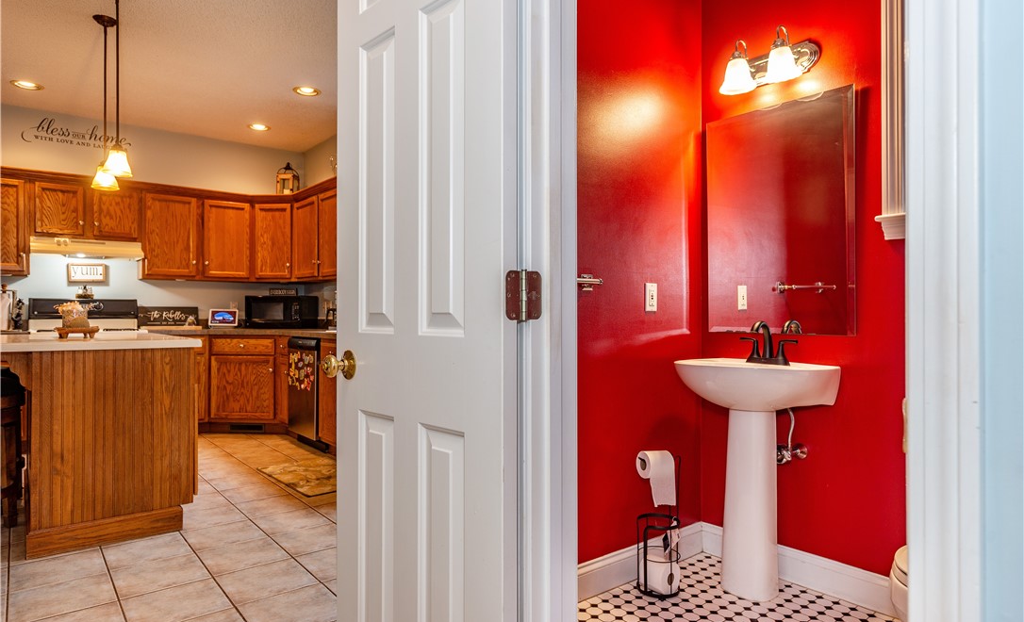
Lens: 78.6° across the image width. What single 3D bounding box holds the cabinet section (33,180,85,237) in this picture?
[{"bbox_3d":[-3.712,-0.812,5.135,0.359,0.430,0.326,0,0,-38],"label":"cabinet section"}]

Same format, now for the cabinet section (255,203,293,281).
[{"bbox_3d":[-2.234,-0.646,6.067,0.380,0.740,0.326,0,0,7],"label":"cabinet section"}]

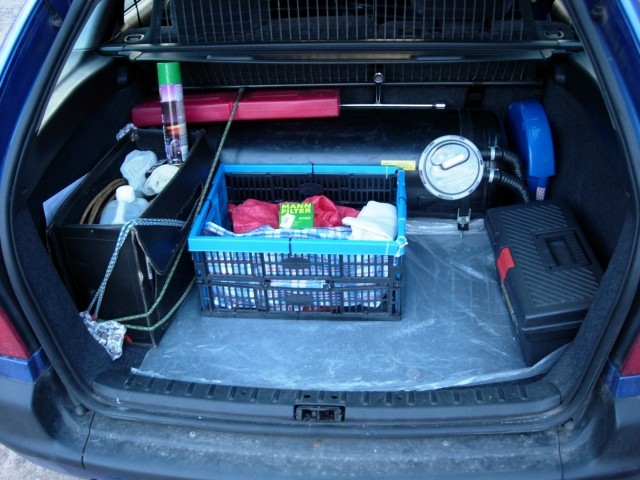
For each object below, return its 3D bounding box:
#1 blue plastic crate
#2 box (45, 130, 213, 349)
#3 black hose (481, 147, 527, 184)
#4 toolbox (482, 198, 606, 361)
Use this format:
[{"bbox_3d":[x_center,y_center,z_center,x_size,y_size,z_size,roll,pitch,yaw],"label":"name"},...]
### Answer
[{"bbox_3d":[-0.034,-0.001,1.769,0.485,0.229,0.352,1,35,6],"label":"blue plastic crate"},{"bbox_3d":[-0.426,-0.021,1.734,0.202,0.329,0.457,4,35,10],"label":"box"},{"bbox_3d":[0.488,-0.196,1.870,0.121,0.101,0.071,-1,34,3],"label":"black hose"},{"bbox_3d":[0.538,0.091,1.666,0.202,0.141,0.429,-7,32,6],"label":"toolbox"}]

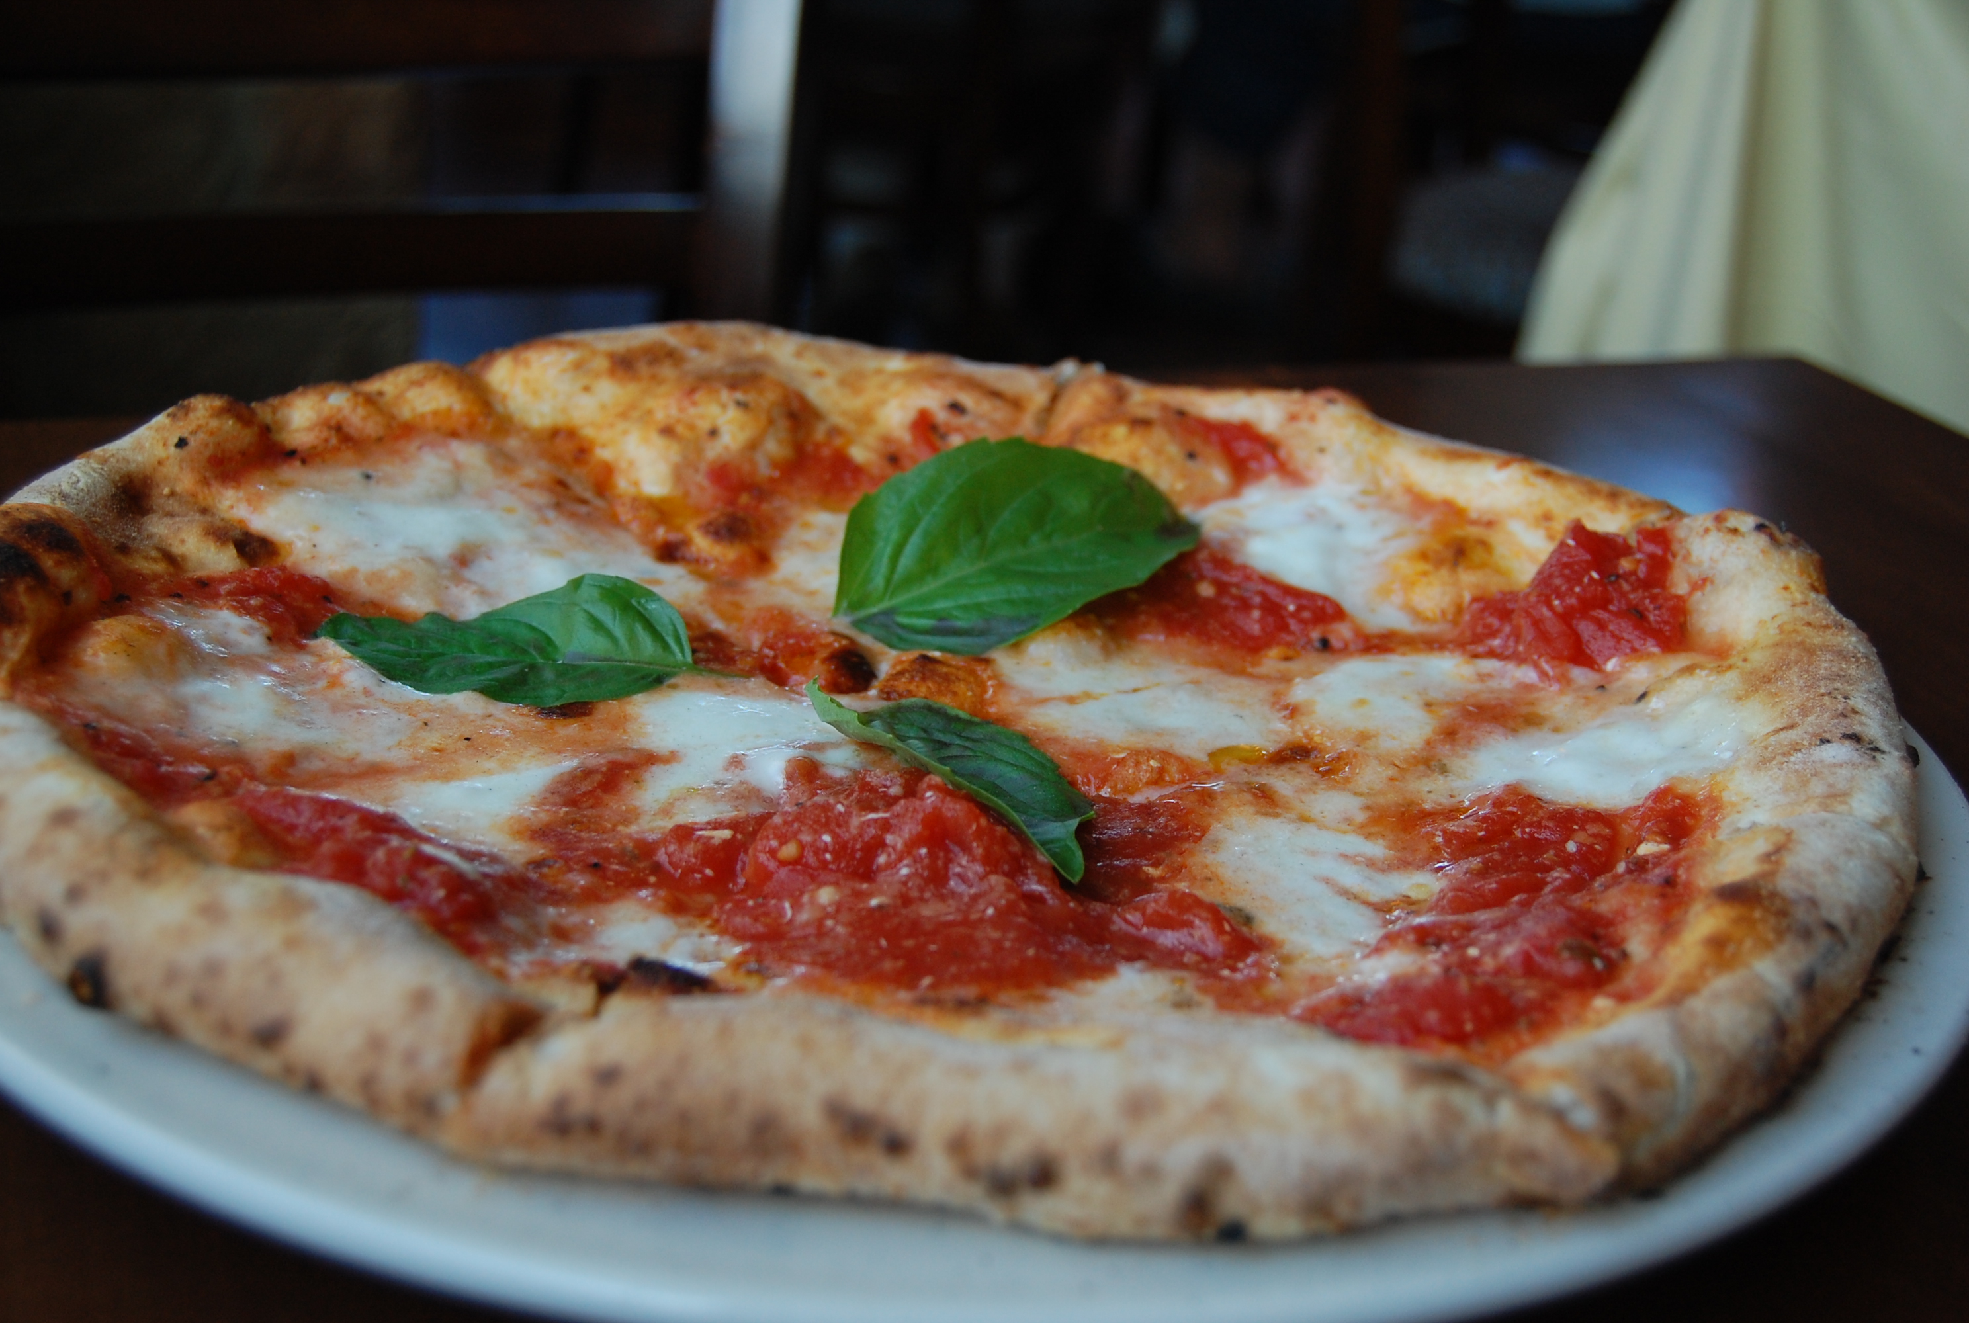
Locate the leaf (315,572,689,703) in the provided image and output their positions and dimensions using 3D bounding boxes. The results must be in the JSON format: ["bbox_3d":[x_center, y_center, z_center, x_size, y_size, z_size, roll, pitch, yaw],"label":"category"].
[{"bbox_3d":[-0.077,-0.004,0.430,0.060,0.011,0.032,6,38,1],"label":"leaf"}]

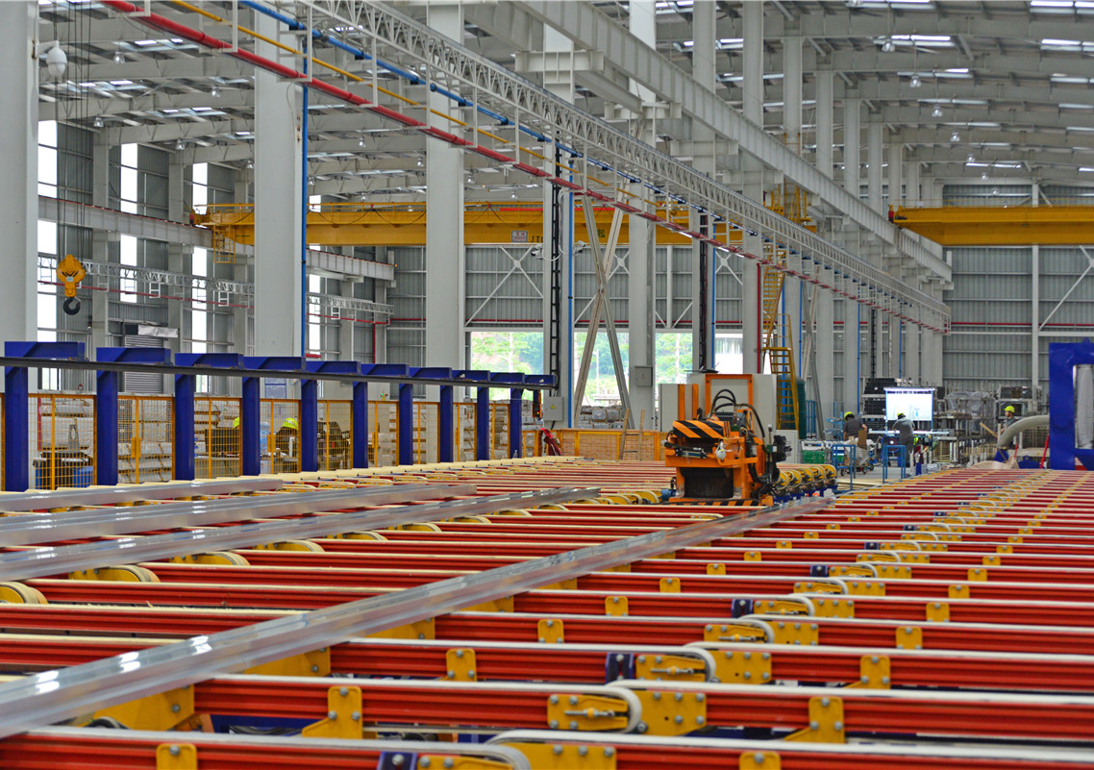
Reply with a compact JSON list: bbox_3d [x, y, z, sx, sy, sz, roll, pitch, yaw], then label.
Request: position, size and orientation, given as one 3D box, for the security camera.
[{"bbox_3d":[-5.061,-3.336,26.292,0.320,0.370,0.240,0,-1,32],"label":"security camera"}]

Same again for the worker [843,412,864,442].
[{"bbox_3d":[8.170,1.478,68.000,0.580,1.580,0.480,1,-1,-12],"label":"worker"}]

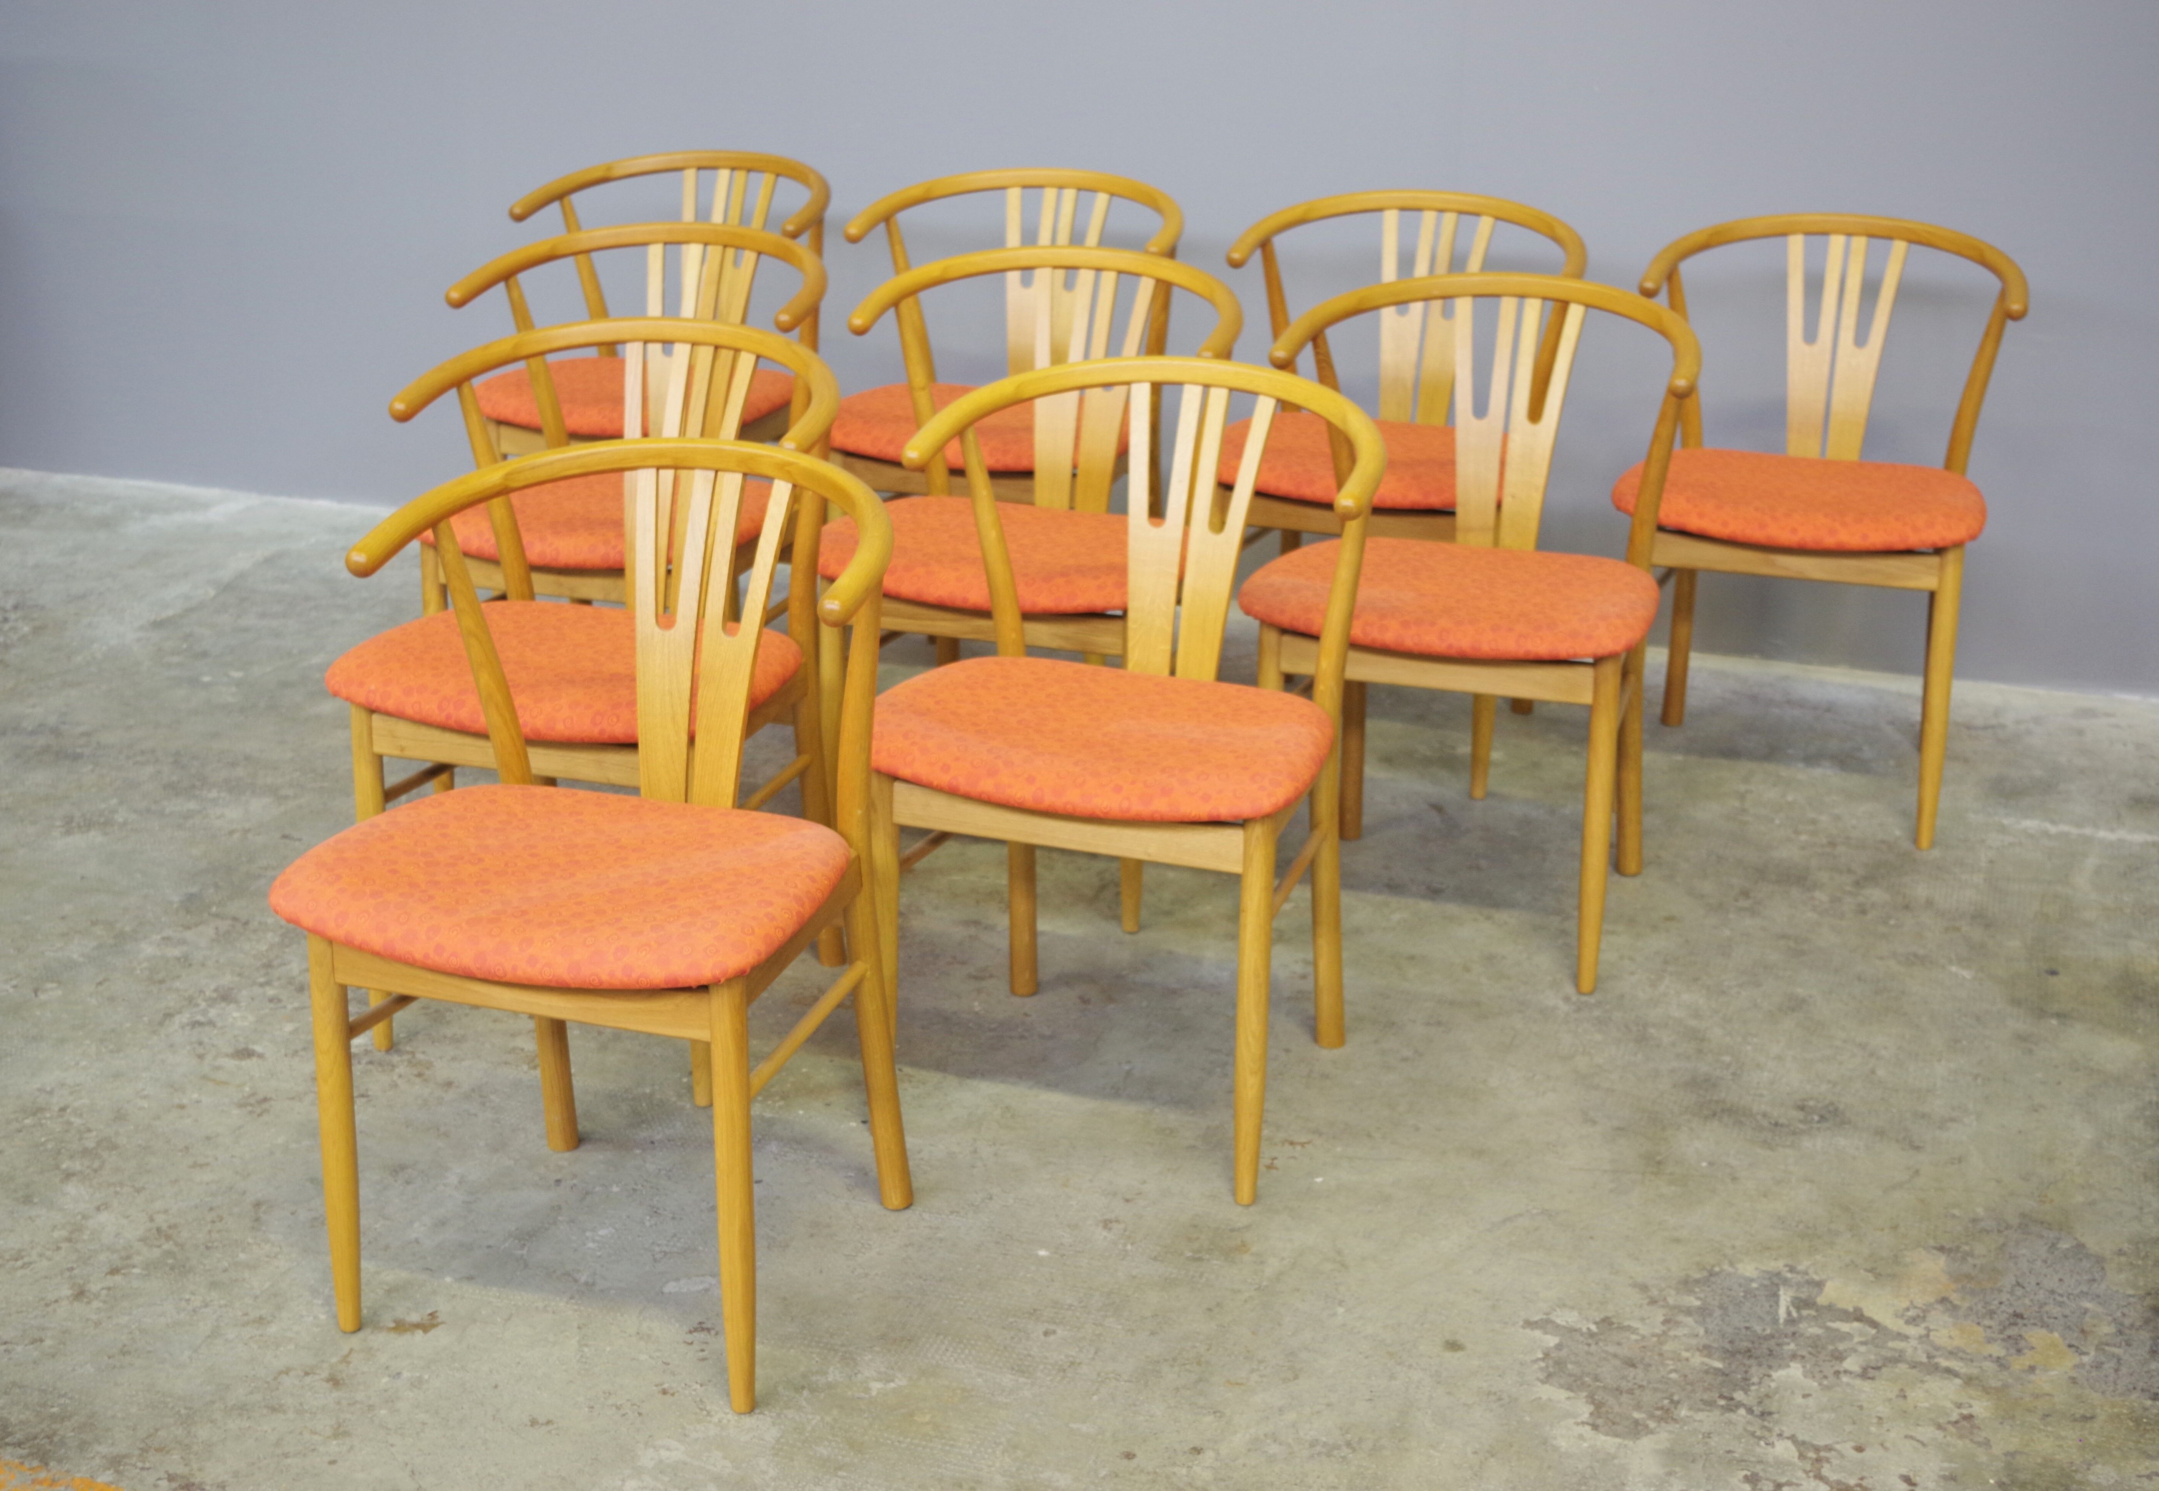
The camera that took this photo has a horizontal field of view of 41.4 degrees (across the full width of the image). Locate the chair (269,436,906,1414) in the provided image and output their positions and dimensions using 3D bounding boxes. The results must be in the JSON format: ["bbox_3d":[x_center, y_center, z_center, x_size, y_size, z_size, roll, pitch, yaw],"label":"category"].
[{"bbox_3d":[-0.431,0.142,2.727,0.518,0.781,0.503,7,21,18],"label":"chair"}]

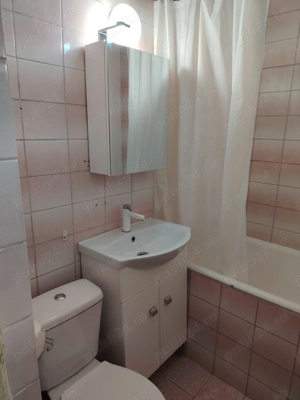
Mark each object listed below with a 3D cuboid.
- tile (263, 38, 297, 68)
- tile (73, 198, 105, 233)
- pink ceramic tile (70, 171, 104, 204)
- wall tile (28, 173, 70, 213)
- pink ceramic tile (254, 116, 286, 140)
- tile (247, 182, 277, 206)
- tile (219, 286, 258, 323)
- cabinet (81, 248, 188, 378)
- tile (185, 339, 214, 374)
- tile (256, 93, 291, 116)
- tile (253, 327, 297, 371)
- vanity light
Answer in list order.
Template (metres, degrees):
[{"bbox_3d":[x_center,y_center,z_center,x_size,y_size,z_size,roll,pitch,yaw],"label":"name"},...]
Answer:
[{"bbox_3d":[0.821,-0.930,1.764,0.200,0.150,0.010,13,19,40],"label":"tile"},{"bbox_3d":[-0.315,0.074,1.430,0.010,0.150,0.198,13,19,40],"label":"tile"},{"bbox_3d":[-0.314,-0.073,1.400,0.010,0.150,0.200,13,19,41],"label":"pink ceramic tile"},{"bbox_3d":[-0.450,-0.039,1.256,0.010,0.150,0.200,13,19,41],"label":"wall tile"},{"bbox_3d":[0.822,-0.493,1.893,0.200,0.150,0.010,13,19,41],"label":"pink ceramic tile"},{"bbox_3d":[0.815,-0.047,2.005,0.200,0.150,0.010,13,19,41],"label":"tile"},{"bbox_3d":[0.466,0.547,1.464,0.200,0.150,0.010,13,19,41],"label":"tile"},{"bbox_3d":[-0.071,0.601,1.595,0.322,0.744,0.520,13,19,40],"label":"cabinet"},{"bbox_3d":[0.302,0.942,1.689,0.200,0.138,0.010,13,19,40],"label":"tile"},{"bbox_3d":[0.824,-0.642,1.855,0.200,0.150,0.010,13,19,41],"label":"tile"},{"bbox_3d":[0.606,0.724,1.357,0.198,0.150,0.010,13,19,40],"label":"tile"},{"bbox_3d":[-0.099,-0.850,1.357,0.077,0.208,0.208,13,19,40],"label":"vanity light"}]

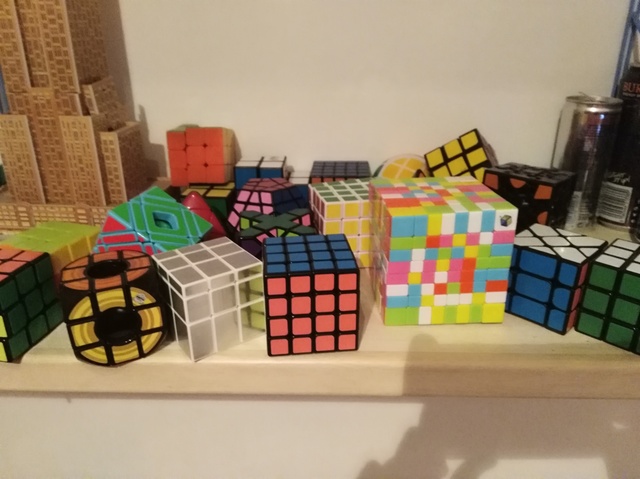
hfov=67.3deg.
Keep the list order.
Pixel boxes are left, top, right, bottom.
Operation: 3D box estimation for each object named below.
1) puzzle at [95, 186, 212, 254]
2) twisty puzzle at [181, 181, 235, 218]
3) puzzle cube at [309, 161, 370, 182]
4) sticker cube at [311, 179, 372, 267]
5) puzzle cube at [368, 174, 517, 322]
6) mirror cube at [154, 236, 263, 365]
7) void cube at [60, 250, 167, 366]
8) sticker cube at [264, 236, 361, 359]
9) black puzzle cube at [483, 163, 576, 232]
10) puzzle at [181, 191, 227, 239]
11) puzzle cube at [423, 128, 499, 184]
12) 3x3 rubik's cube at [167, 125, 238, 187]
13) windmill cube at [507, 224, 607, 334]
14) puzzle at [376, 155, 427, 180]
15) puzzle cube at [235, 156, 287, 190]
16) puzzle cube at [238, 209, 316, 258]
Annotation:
[{"bbox_3d":[-0.137,0.004,0.396,0.058,0.058,0.058,34,33,5],"label":"puzzle"},{"bbox_3d":[-0.118,-0.030,0.524,0.050,0.050,0.050,-1,23,0],"label":"twisty puzzle"},{"bbox_3d":[0.025,-0.050,0.548,0.064,0.064,0.064,0,23,2],"label":"puzzle cube"},{"bbox_3d":[0.029,-0.016,0.475,0.066,0.066,0.066,-5,23,-12],"label":"sticker cube"},{"bbox_3d":[0.089,0.006,0.380,0.088,0.088,0.088,-2,23,-3],"label":"puzzle cube"},{"bbox_3d":[-0.080,0.041,0.352,0.058,0.058,0.058,-16,27,-33],"label":"mirror cube"},{"bbox_3d":[-0.145,0.047,0.339,0.058,0.058,0.058,-11,25,-23],"label":"void cube"},{"bbox_3d":[-0.008,0.038,0.343,0.061,0.061,0.061,-3,23,-5],"label":"sticker cube"},{"bbox_3d":[0.207,-0.035,0.485,0.067,0.067,0.067,20,26,37],"label":"black puzzle cube"},{"bbox_3d":[-0.116,-0.009,0.451,0.084,0.073,0.078,0,23,0],"label":"puzzle"},{"bbox_3d":[0.161,-0.070,0.521,0.059,0.059,0.059,-25,-28,28],"label":"puzzle cube"},{"bbox_3d":[-0.129,-0.093,0.532,0.058,0.059,0.059,0,14,1],"label":"3x3 rubik's cube"},{"bbox_3d":[0.180,0.029,0.378,0.056,0.056,0.056,-21,30,-40],"label":"windmill cube"},{"bbox_3d":[0.096,-0.059,0.542,0.073,0.073,0.073,0,23,0],"label":"puzzle"},{"bbox_3d":[-0.063,-0.062,0.533,0.050,0.050,0.050,0,23,2],"label":"puzzle cube"},{"bbox_3d":[-0.034,0.014,0.402,0.059,0.059,0.059,-2,23,-4],"label":"puzzle cube"}]

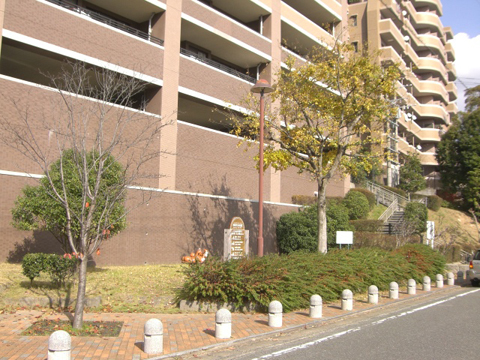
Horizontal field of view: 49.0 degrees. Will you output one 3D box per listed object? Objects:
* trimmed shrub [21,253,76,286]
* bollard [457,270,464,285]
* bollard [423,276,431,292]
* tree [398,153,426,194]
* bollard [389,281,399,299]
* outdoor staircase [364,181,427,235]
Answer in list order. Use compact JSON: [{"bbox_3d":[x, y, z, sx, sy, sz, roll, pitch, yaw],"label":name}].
[{"bbox_3d":[-4.226,2.018,11.750,1.180,0.750,0.600,1,-6,0],"label":"trimmed shrub"},{"bbox_3d":[8.238,3.623,19.703,0.246,0.447,0.246,-4,-8,37],"label":"bollard"},{"bbox_3d":[5.795,3.225,16.363,0.246,0.447,0.246,-4,-8,37],"label":"bollard"},{"bbox_3d":[13.423,-0.467,41.000,2.200,3.400,2.100,1,-6,0],"label":"tree"},{"bbox_3d":[4.217,3.028,14.400,0.250,0.445,0.250,-4,-8,37],"label":"bollard"},{"bbox_3d":[9.070,1.832,33.913,4.300,3.900,5.600,-4,-8,37],"label":"outdoor staircase"}]

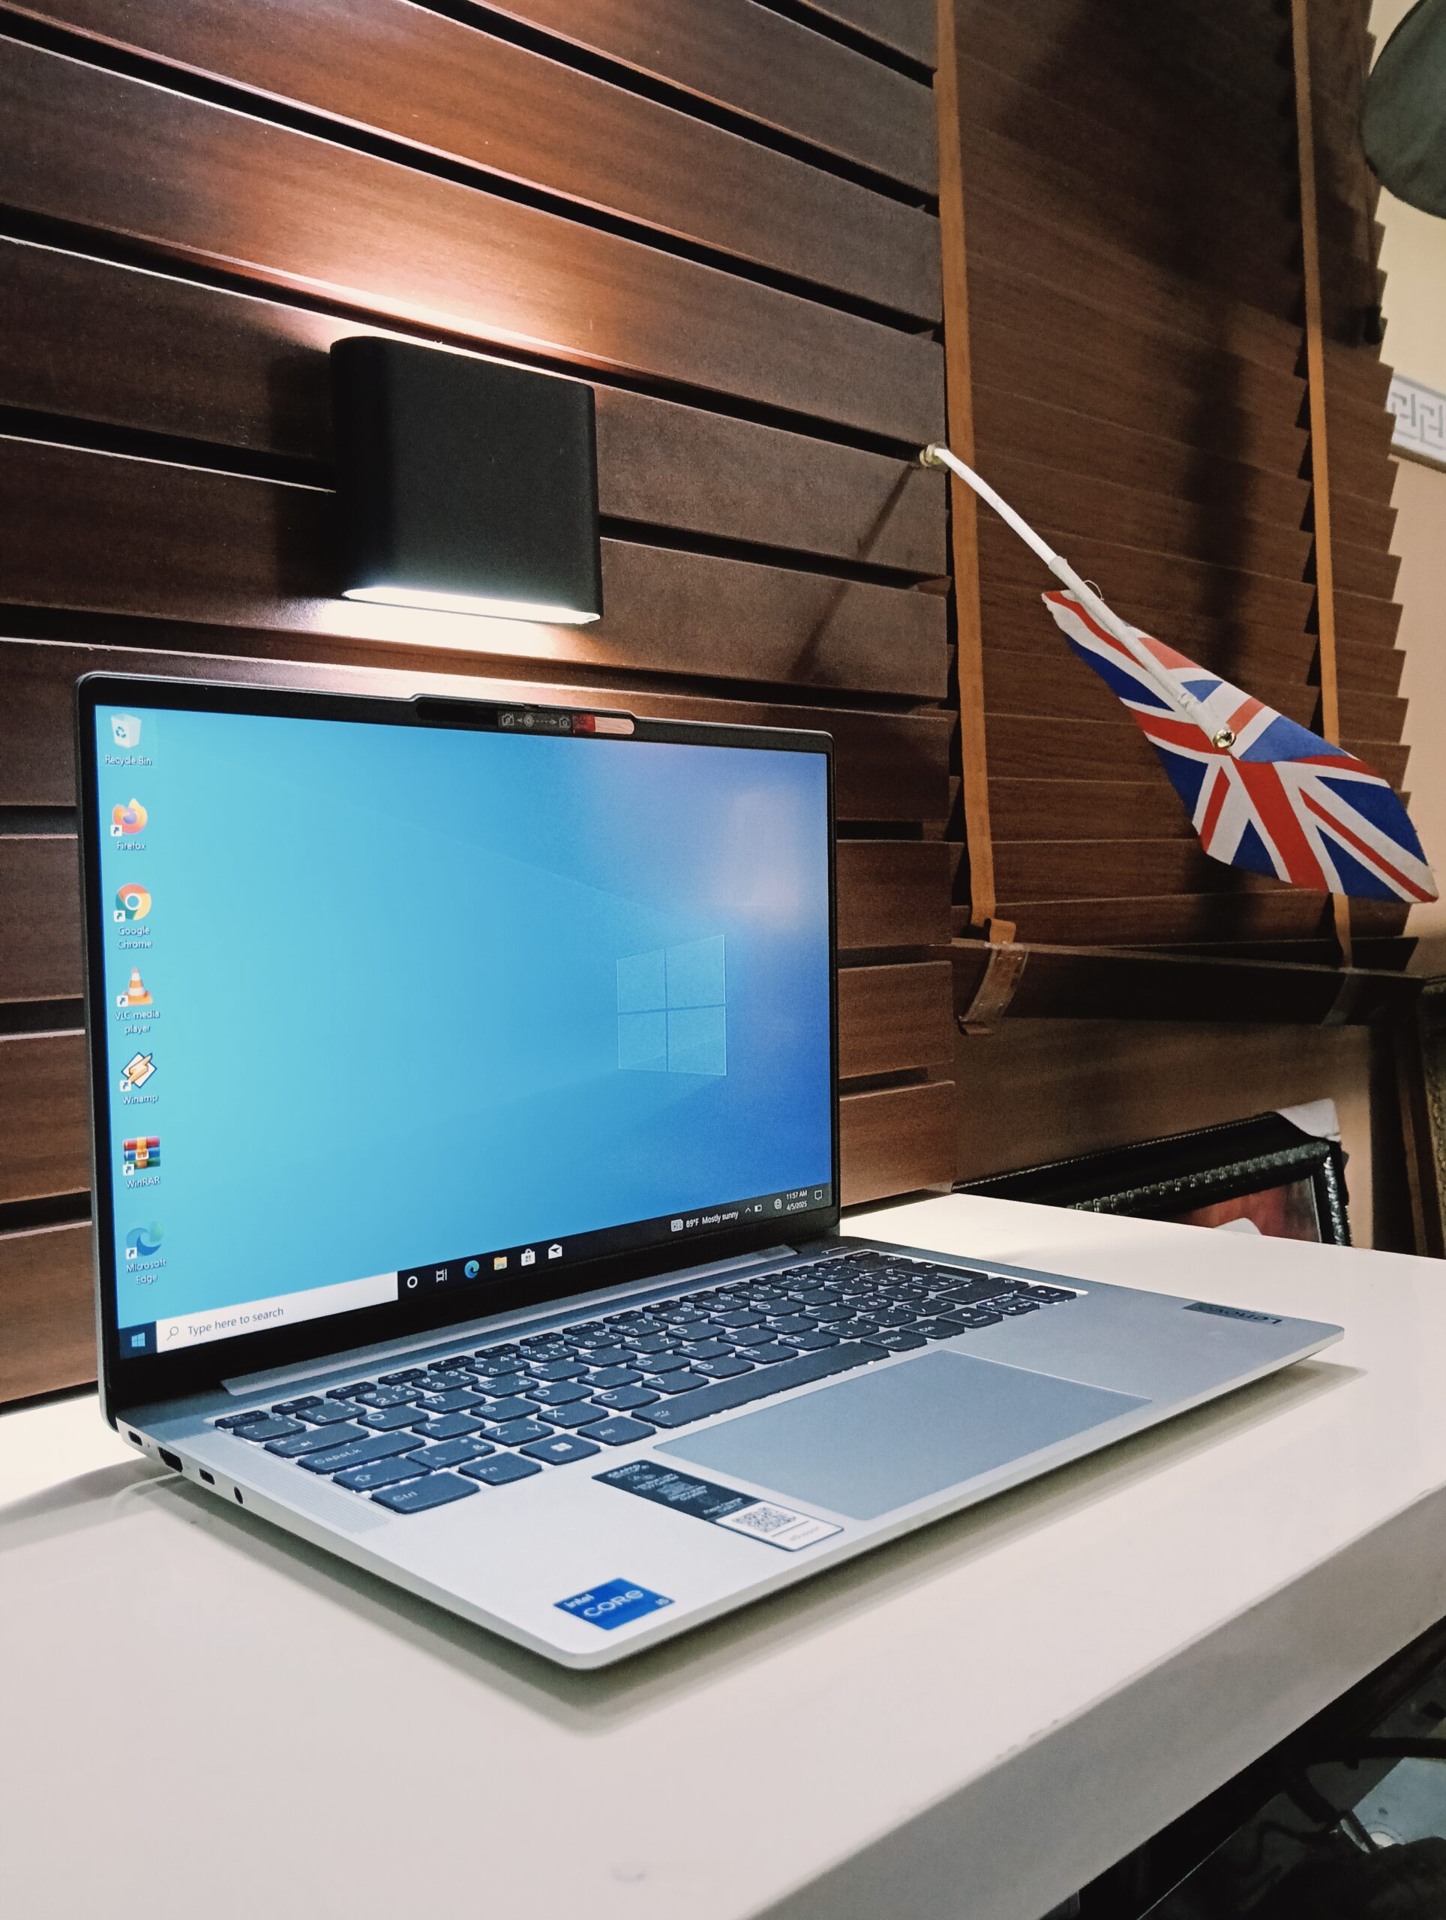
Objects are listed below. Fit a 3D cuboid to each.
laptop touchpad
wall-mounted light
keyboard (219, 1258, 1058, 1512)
[{"bbox_3d":[0.052,0.127,0.410,0.119,0.003,0.075,-3,1,-42],"label":"laptop touchpad"},{"bbox_3d":[-0.102,-0.192,0.611,0.109,0.094,0.029,-3,1,-41],"label":"wall-mounted light"},{"bbox_3d":[-0.007,0.128,0.490,0.280,0.005,0.107,-3,1,-42],"label":"keyboard"}]

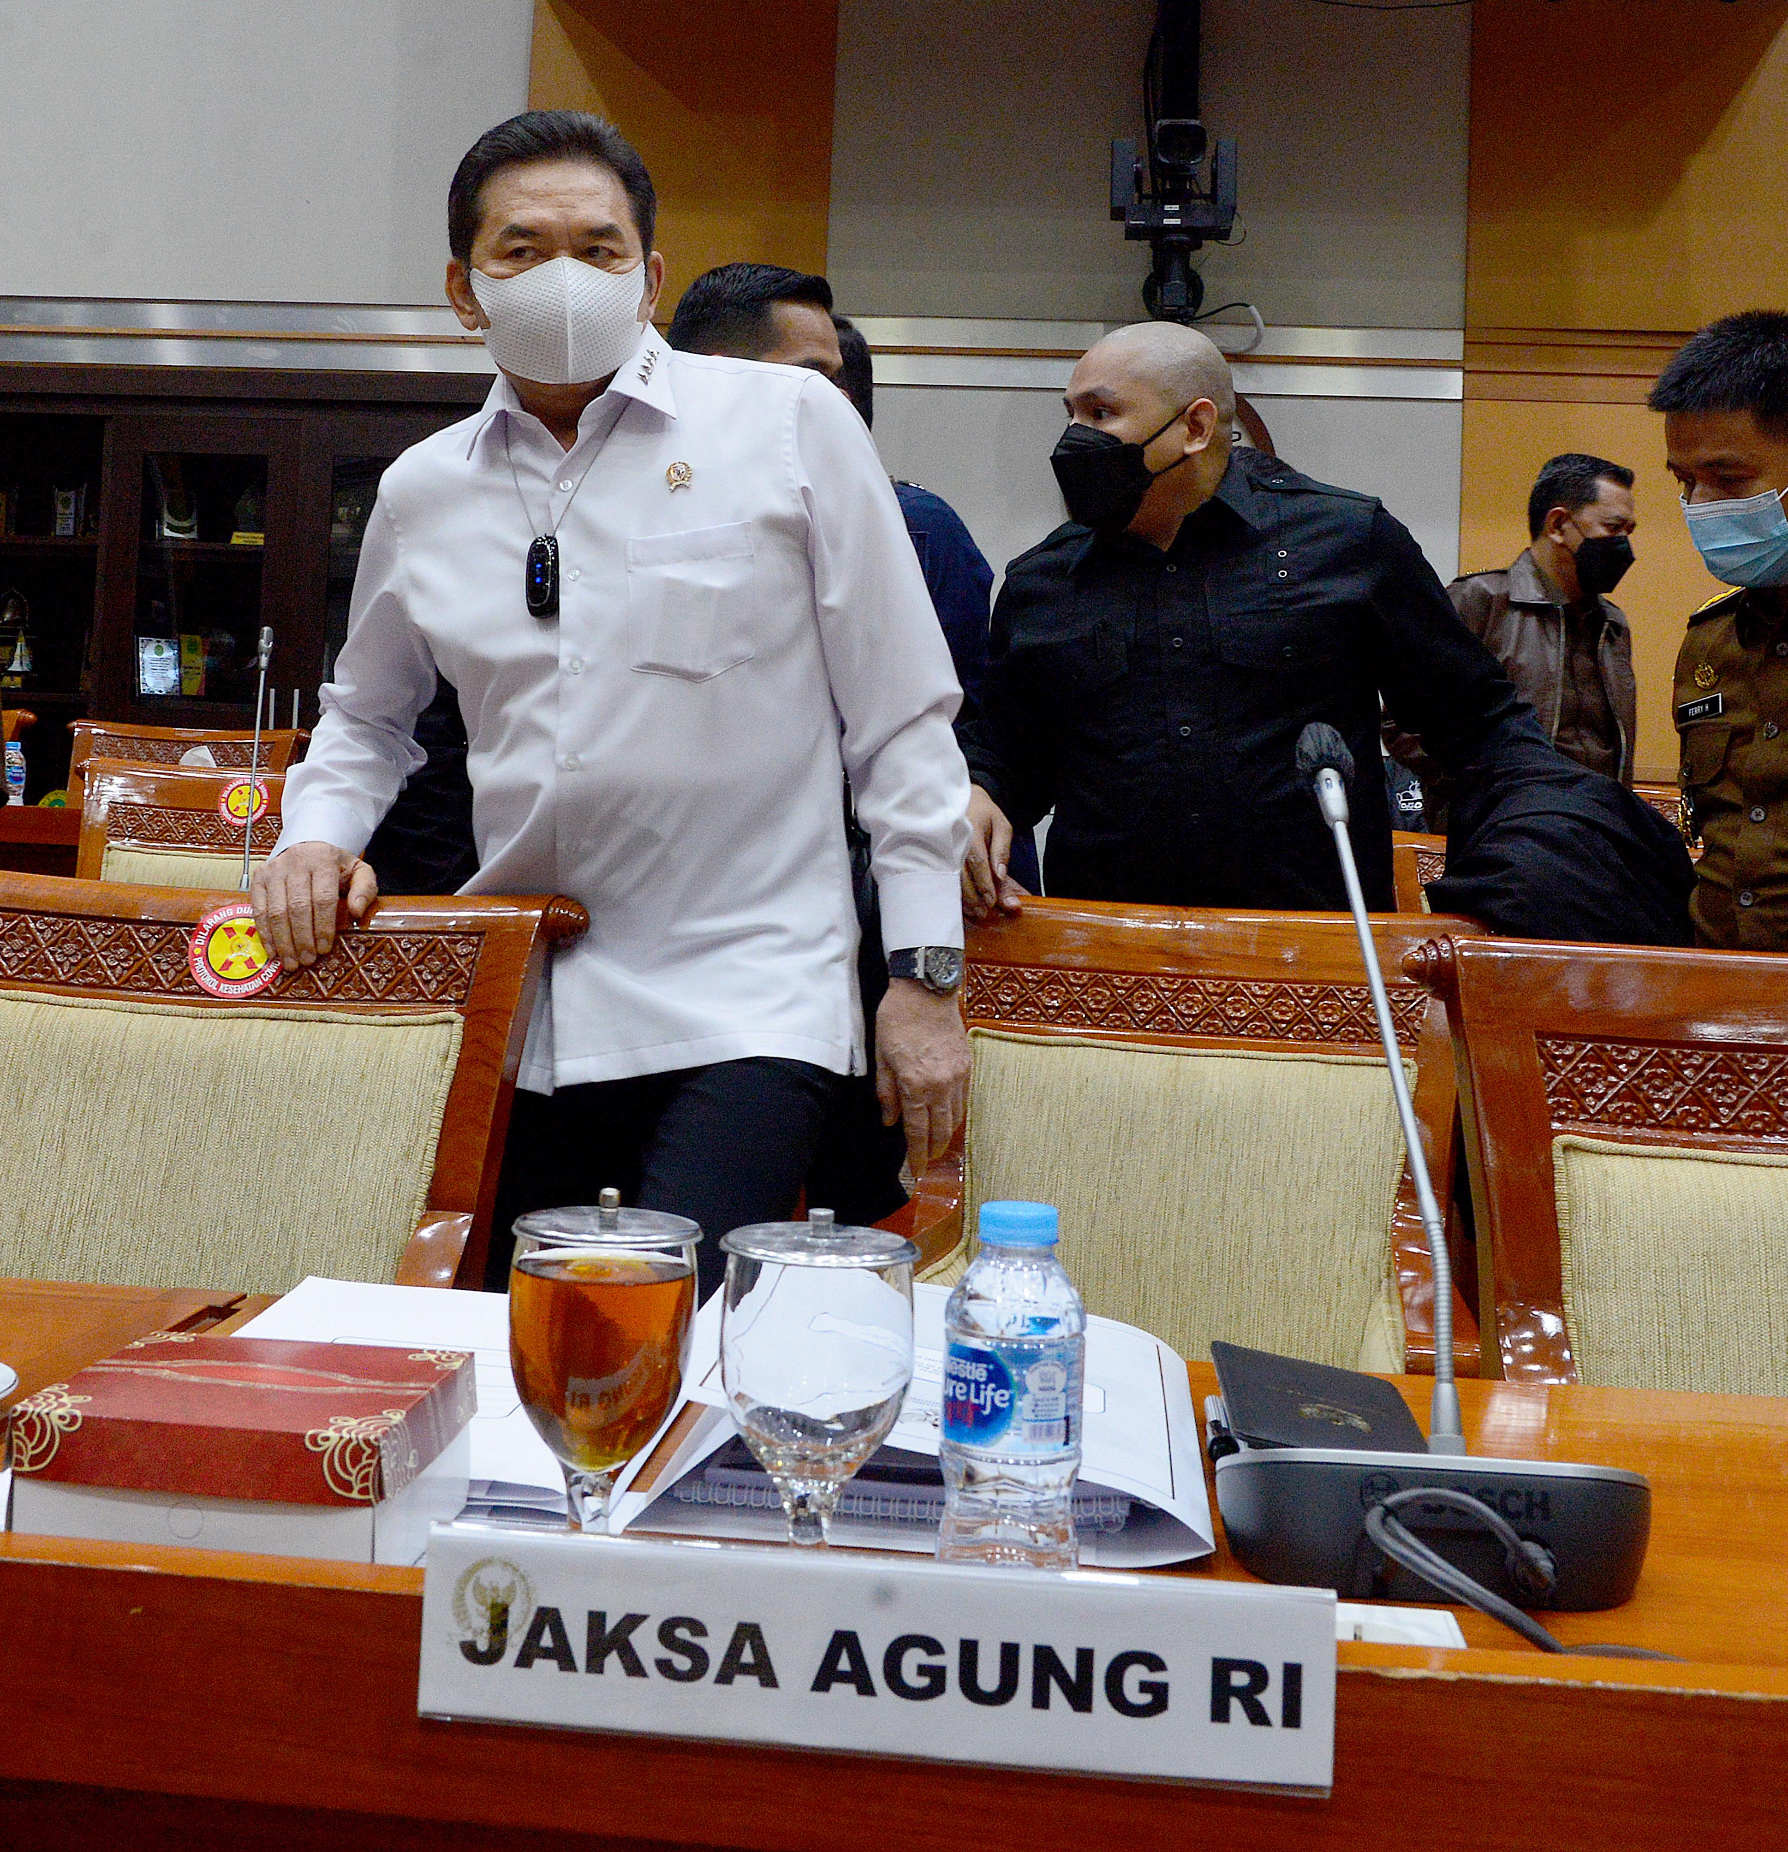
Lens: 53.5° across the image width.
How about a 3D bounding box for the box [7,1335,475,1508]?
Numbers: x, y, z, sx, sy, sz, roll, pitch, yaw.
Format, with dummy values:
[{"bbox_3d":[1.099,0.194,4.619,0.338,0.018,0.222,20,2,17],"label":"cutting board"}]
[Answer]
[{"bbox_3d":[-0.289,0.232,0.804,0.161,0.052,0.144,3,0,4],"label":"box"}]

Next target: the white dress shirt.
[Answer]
[{"bbox_3d":[-0.254,-0.207,1.670,0.630,0.720,0.380,2,-2,12],"label":"white dress shirt"}]

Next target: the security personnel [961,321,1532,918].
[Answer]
[{"bbox_3d":[0.343,0.198,1.969,0.640,1.736,0.440,3,0,13],"label":"security personnel"}]

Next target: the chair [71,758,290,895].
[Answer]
[{"bbox_3d":[-1.085,0.259,2.860,0.620,1.050,0.620,3,0,-18],"label":"chair"}]

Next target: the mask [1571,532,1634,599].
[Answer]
[{"bbox_3d":[1.230,-0.622,3.055,0.130,0.110,0.090,3,10,-35],"label":"mask"}]

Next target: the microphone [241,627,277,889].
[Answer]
[{"bbox_3d":[-0.934,-0.246,2.600,0.030,0.390,0.045,2,-2,0],"label":"microphone"}]

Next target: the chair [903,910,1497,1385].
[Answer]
[{"bbox_3d":[0.210,0.501,1.432,0.620,1.060,0.630,2,-2,14],"label":"chair"}]

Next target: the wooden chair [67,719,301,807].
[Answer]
[{"bbox_3d":[-1.762,0.036,4.150,0.620,1.050,0.620,3,0,-3],"label":"wooden chair"}]

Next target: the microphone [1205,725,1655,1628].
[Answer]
[{"bbox_3d":[0.256,0.095,0.899,0.205,0.414,0.250,3,0,3],"label":"microphone"}]

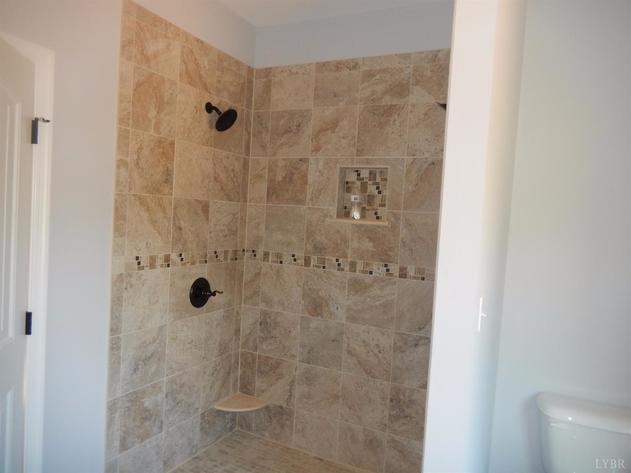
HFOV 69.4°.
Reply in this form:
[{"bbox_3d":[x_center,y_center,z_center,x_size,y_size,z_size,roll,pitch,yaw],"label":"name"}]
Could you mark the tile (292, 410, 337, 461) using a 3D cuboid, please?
[{"bbox_3d":[0.004,1.242,2.864,0.302,0.240,0.010,5,3,26],"label":"tile"}]

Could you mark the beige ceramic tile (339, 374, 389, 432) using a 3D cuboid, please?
[{"bbox_3d":[0.295,0.990,2.717,0.302,0.302,0.010,5,3,27],"label":"beige ceramic tile"}]

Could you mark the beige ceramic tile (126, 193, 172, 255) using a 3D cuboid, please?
[{"bbox_3d":[-0.843,-0.059,2.329,0.010,0.302,0.302,5,3,26],"label":"beige ceramic tile"}]

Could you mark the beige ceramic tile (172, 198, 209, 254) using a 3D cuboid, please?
[{"bbox_3d":[-0.712,-0.060,2.615,0.012,0.304,0.303,4,2,26],"label":"beige ceramic tile"}]

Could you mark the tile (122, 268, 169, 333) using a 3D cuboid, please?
[{"bbox_3d":[-0.866,0.325,2.345,0.010,0.302,0.302,5,3,26],"label":"tile"}]

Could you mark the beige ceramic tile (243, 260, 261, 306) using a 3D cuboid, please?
[{"bbox_3d":[-0.421,0.325,3.084,0.146,0.297,0.012,4,2,26],"label":"beige ceramic tile"}]

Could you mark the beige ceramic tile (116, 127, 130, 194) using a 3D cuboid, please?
[{"bbox_3d":[-0.912,-0.361,2.155,0.010,0.302,0.084,5,3,27],"label":"beige ceramic tile"}]

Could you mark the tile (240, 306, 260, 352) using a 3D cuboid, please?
[{"bbox_3d":[-0.439,0.626,3.082,0.146,0.302,0.010,5,3,27],"label":"tile"}]

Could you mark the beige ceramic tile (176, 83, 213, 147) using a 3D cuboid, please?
[{"bbox_3d":[-0.677,-0.677,2.591,0.012,0.304,0.303,4,2,26],"label":"beige ceramic tile"}]

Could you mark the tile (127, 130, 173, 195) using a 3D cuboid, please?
[{"bbox_3d":[-0.831,-0.364,2.328,0.011,0.306,0.296,5,3,27],"label":"tile"}]

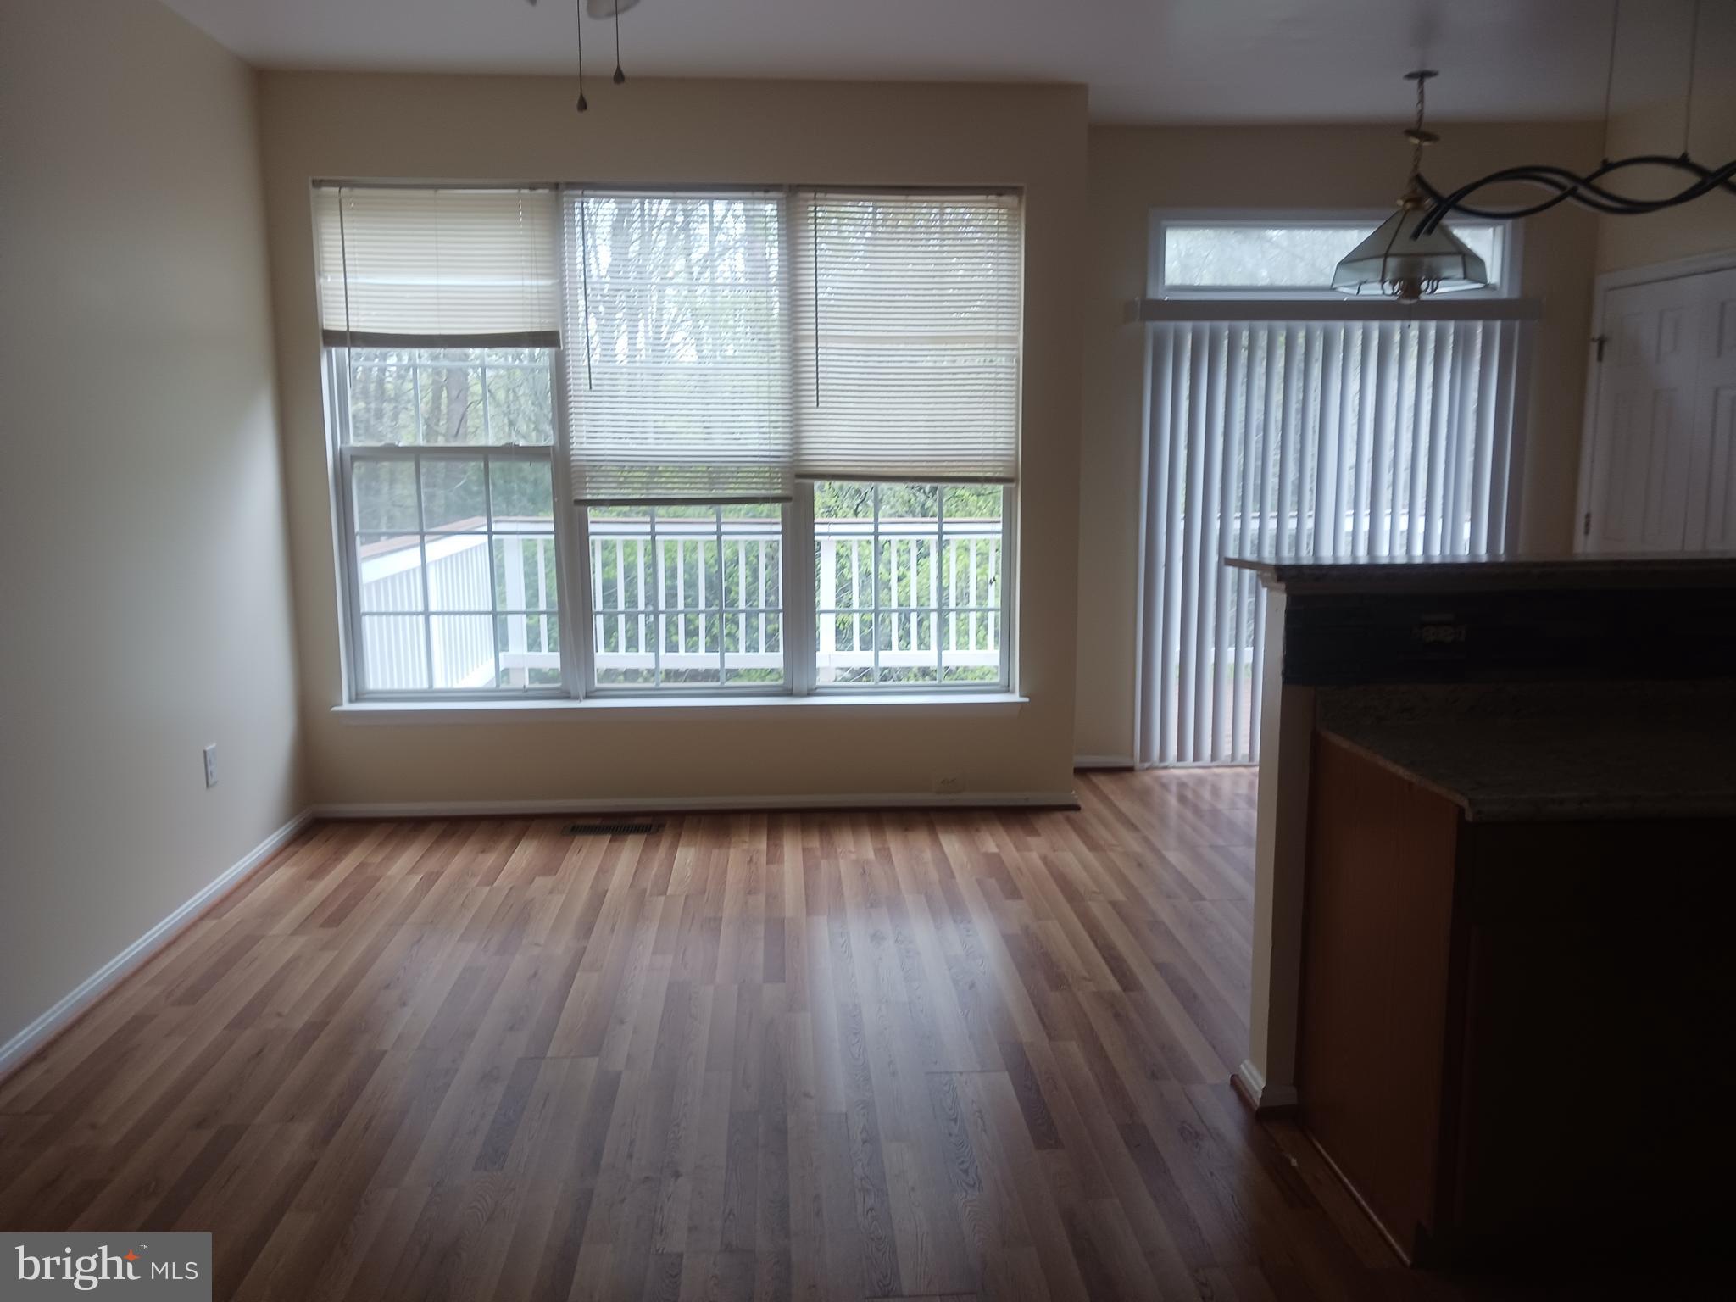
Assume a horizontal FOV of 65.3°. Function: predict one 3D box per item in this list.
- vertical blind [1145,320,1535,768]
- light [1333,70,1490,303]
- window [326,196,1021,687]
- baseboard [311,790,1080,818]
[{"bbox_3d":[2.002,-0.457,5.886,1.627,1.954,0.090,-1,9,-4],"label":"vertical blind"},{"bbox_3d":[1.988,-1.671,4.901,0.586,0.791,0.530,2,9,11],"label":"light"},{"bbox_3d":[-0.708,-0.765,5.155,2.586,1.914,0.110,-1,9,-4],"label":"window"},{"bbox_3d":[-0.664,0.600,5.336,3.014,0.083,0.025,-1,9,-4],"label":"baseboard"}]

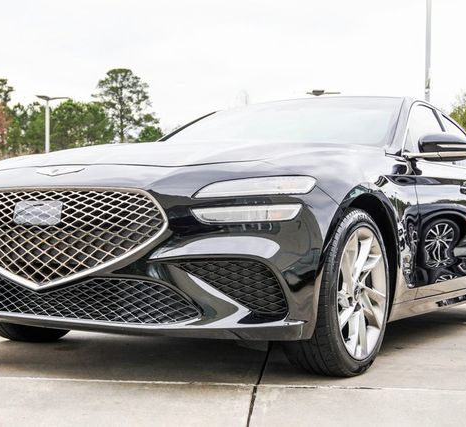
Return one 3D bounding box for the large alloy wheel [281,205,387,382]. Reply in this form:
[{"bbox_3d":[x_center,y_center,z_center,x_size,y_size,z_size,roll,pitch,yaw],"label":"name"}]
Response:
[{"bbox_3d":[0.419,0.311,3.028,0.234,0.660,0.660,0,-3,32],"label":"large alloy wheel"}]

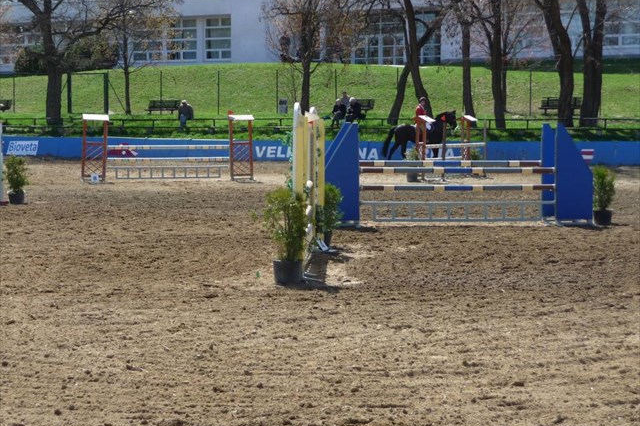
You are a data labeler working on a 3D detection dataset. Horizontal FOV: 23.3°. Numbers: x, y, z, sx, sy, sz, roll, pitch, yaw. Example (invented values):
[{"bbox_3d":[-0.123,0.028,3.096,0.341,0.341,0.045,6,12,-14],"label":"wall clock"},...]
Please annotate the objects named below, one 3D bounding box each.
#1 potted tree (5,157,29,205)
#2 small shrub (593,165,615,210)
[{"bbox_3d":[-6.835,-0.737,35.000,0.520,1.110,0.520,0,3,0],"label":"potted tree"},{"bbox_3d":[5.130,-0.470,28.100,0.410,0.790,0.410,0,3,0],"label":"small shrub"}]

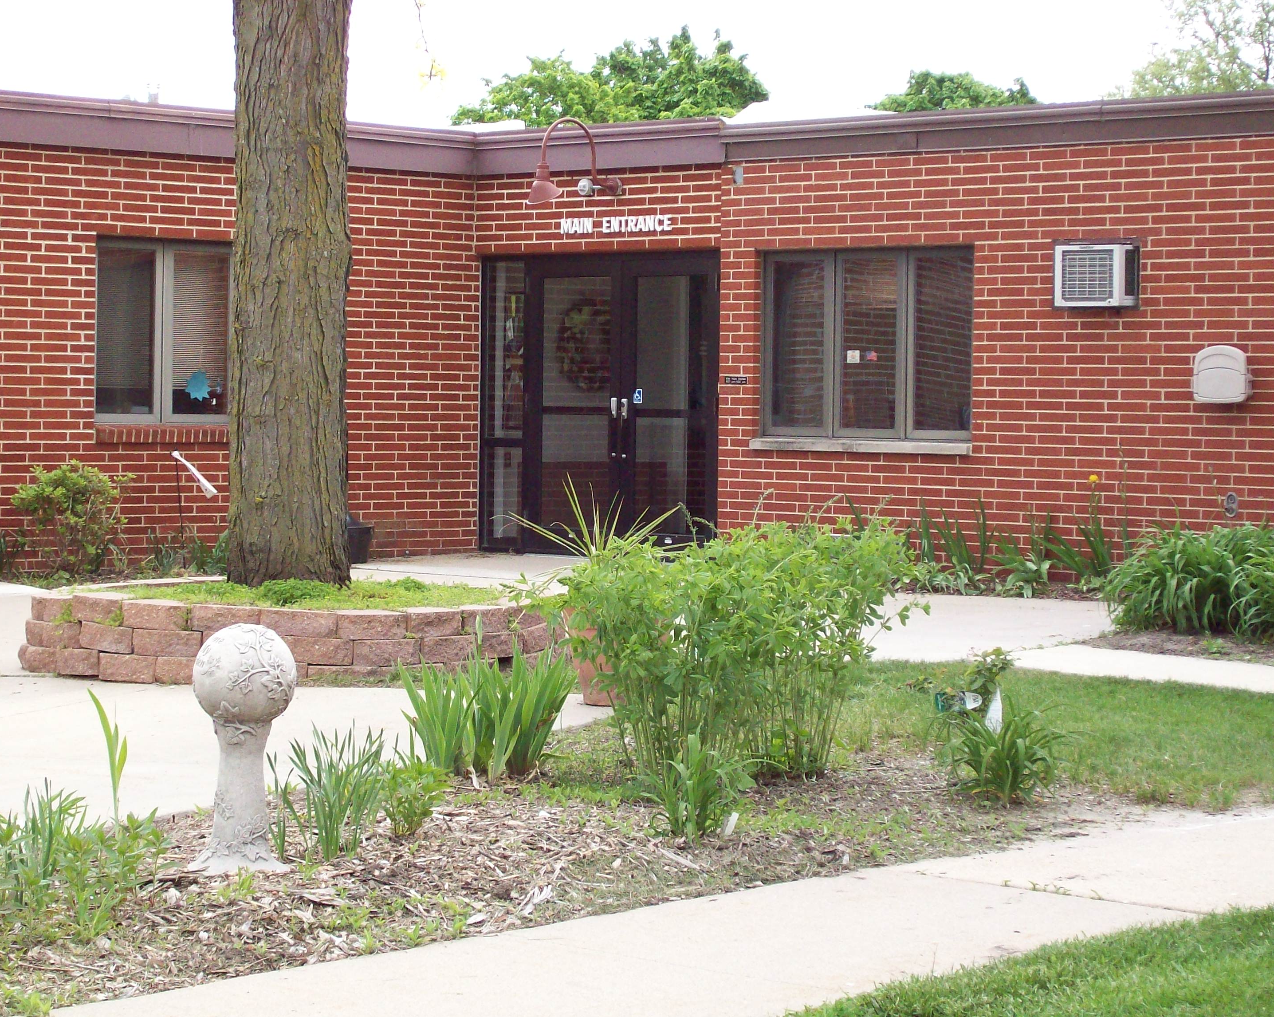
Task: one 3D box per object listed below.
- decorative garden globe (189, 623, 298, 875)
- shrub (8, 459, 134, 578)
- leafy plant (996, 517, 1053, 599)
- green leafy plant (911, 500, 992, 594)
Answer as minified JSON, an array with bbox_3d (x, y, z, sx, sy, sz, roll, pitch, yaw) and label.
[{"bbox_3d":[-0.961,0.577,8.330,0.255,0.592,0.255,0,2,-7],"label":"decorative garden globe"},{"bbox_3d":[-3.473,0.047,20.900,0.740,0.684,0.650,0,2,-9],"label":"shrub"},{"bbox_3d":[2.303,0.287,20.300,0.340,0.470,0.330,1,2,0],"label":"leafy plant"},{"bbox_3d":[1.900,0.213,20.615,0.430,0.540,0.340,3,3,44],"label":"green leafy plant"}]

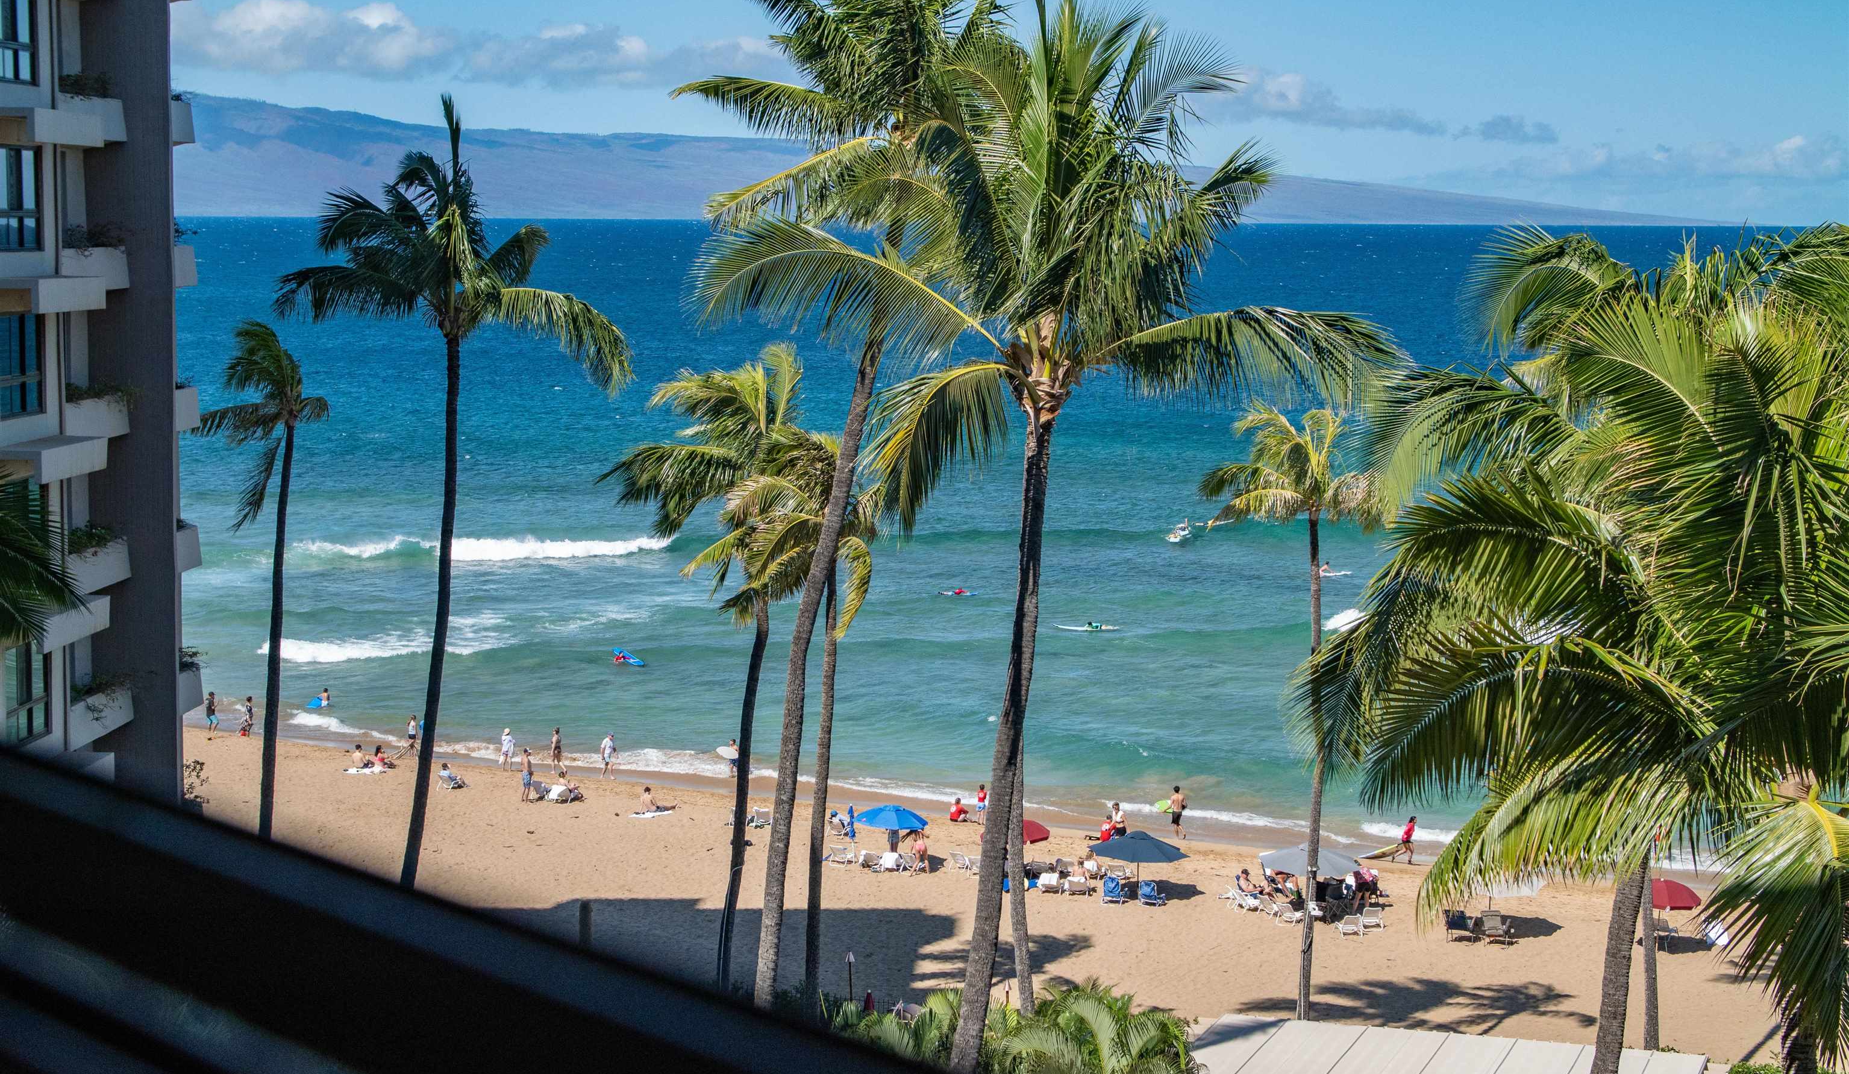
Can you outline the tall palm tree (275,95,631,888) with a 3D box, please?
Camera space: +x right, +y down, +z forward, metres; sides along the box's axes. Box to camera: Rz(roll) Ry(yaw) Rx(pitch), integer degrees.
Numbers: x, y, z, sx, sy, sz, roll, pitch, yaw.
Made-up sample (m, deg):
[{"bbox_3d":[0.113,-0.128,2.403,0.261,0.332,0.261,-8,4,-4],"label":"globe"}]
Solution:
[{"bbox_3d":[-8.790,1.889,64.467,6.601,20.231,6.300,0,5,0],"label":"tall palm tree"}]

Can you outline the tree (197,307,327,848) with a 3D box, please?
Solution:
[{"bbox_3d":[-13.969,3.327,72.641,2.795,15.774,3.300,0,5,0],"label":"tree"}]

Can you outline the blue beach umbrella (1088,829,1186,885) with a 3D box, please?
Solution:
[{"bbox_3d":[6.150,9.365,98.049,2.799,1.900,2.799,0,5,0],"label":"blue beach umbrella"}]

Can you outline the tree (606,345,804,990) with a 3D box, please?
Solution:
[{"bbox_3d":[-4.662,3.595,72.661,4.163,15.340,4.500,0,5,0],"label":"tree"}]

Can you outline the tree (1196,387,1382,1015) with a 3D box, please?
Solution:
[{"bbox_3d":[7.247,4.529,68.725,3.679,14.352,4.000,0,5,0],"label":"tree"}]

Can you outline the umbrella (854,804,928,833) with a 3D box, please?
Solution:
[{"bbox_3d":[-0.994,8.967,101.845,2.166,2.000,2.166,0,5,0],"label":"umbrella"}]

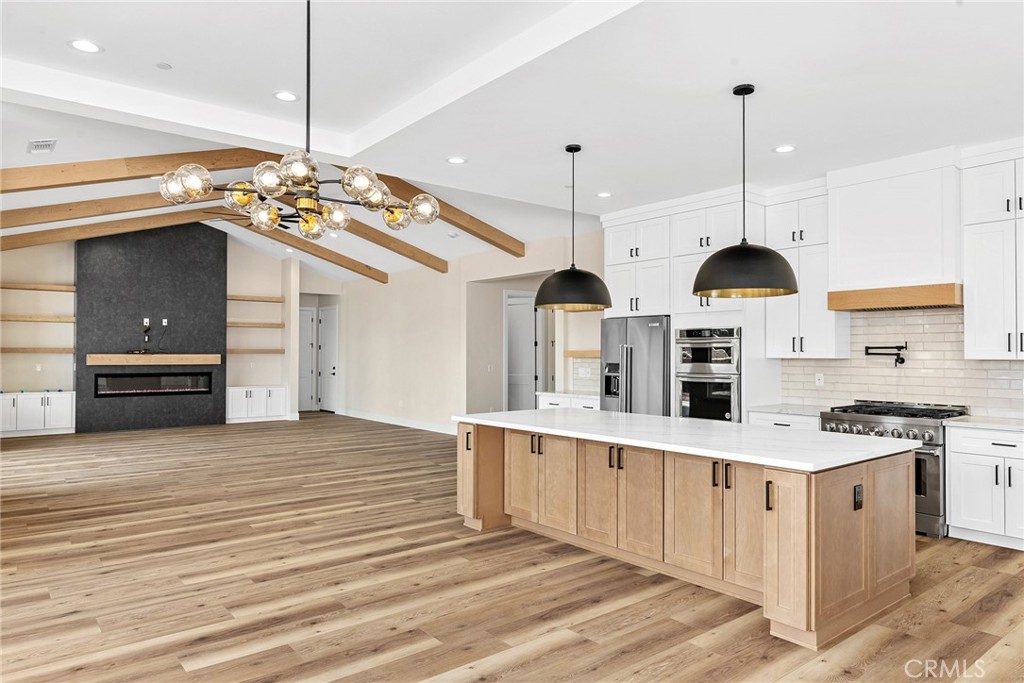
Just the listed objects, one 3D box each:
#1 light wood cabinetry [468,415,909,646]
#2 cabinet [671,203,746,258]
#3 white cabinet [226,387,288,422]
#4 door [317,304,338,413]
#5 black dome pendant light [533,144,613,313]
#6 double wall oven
[{"bbox_3d":[0.971,1.055,4.635,1.300,0.902,3.020,1,-1,-39],"label":"light wood cabinetry"},{"bbox_3d":[2.245,-1.137,6.906,0.650,0.450,0.885,1,-1,-39],"label":"cabinet"},{"bbox_3d":[-5.422,1.307,13.811,1.295,0.755,0.560,1,-1,-39],"label":"white cabinet"},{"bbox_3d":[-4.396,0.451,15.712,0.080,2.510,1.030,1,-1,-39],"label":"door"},{"bbox_3d":[0.491,-0.908,5.194,0.610,1.270,0.610,0,-1,0],"label":"black dome pendant light"},{"bbox_3d":[2.187,0.420,6.784,0.619,1.090,0.772,1,-1,-39],"label":"double wall oven"}]

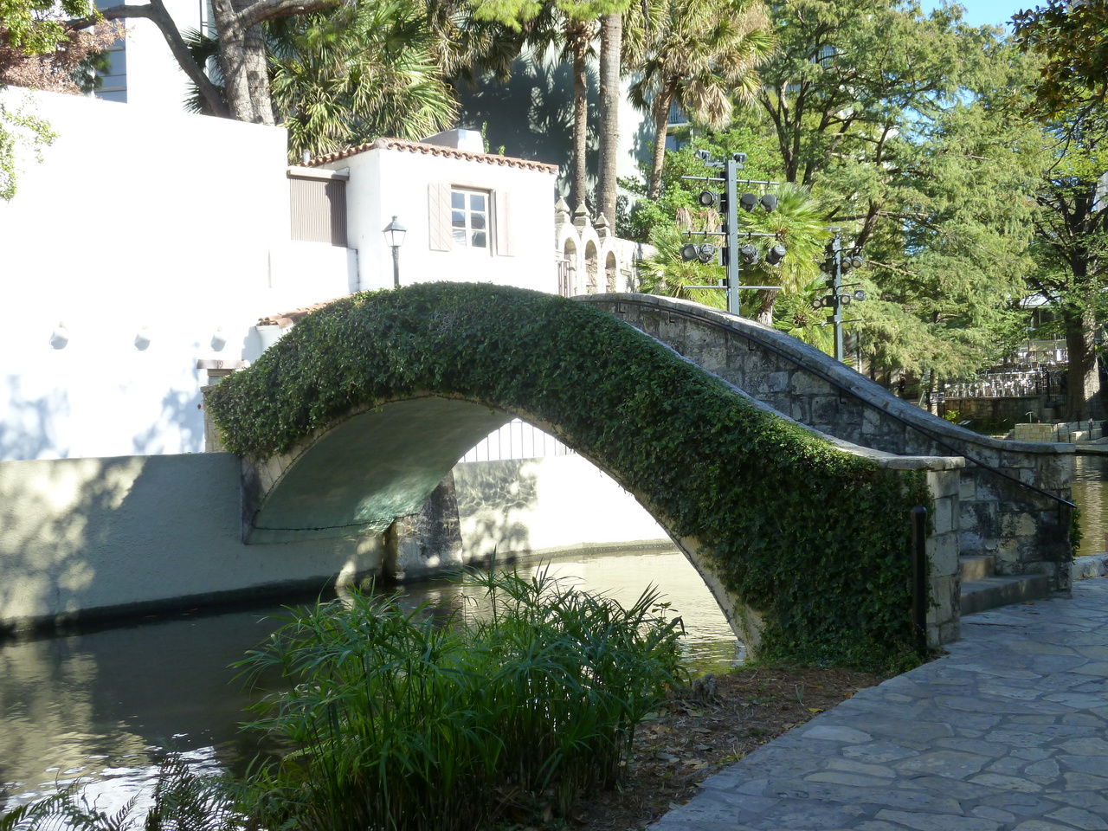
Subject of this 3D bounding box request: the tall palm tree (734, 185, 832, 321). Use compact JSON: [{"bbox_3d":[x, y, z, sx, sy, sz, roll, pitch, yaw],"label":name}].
[{"bbox_3d":[5.057,-2.599,26.960,2.300,5.100,2.300,-1,1,11],"label":"tall palm tree"}]

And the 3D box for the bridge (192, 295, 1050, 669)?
[{"bbox_3d":[0.006,0.175,12.130,2.700,2.860,10.200,-2,1,-41],"label":"bridge"}]

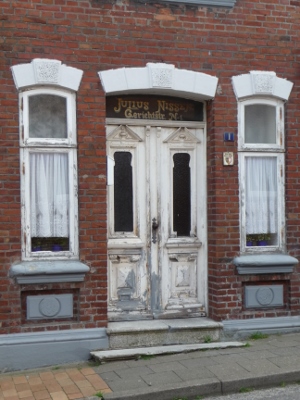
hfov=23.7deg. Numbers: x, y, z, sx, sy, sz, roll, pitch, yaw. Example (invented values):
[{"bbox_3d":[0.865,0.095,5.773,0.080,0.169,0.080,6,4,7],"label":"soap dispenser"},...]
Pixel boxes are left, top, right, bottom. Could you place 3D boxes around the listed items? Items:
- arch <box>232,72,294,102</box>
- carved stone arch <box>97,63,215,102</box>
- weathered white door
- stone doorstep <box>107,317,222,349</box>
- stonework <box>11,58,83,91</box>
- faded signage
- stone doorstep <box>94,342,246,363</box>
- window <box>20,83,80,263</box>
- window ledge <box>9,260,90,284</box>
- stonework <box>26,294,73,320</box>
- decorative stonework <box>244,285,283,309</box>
[{"bbox_3d":[1.177,-1.202,7.588,0.701,0.297,0.140,0,-2,-18],"label":"arch"},{"bbox_3d":[0.073,-1.197,7.268,1.253,0.341,0.210,0,-2,-18],"label":"carved stone arch"},{"bbox_3d":[0.048,0.228,7.426,1.142,2.000,0.090,0,-2,-18],"label":"weathered white door"},{"bbox_3d":[0.111,1.331,7.223,1.220,0.212,0.330,0,-2,-18],"label":"stone doorstep"},{"bbox_3d":[-0.989,-1.191,6.887,0.677,0.303,0.140,0,-2,-18],"label":"stonework"},{"bbox_3d":[0.033,-0.959,7.452,1.106,0.259,0.040,0,-2,-18],"label":"faded signage"},{"bbox_3d":[0.195,1.478,6.951,1.520,0.073,0.310,0,-2,-18],"label":"stone doorstep"},{"bbox_3d":[-0.982,-0.251,6.929,0.561,1.661,0.090,0,-2,-18],"label":"window"},{"bbox_3d":[-0.947,0.683,6.801,0.770,0.213,0.160,0,-2,-18],"label":"window ledge"},{"bbox_3d":[-0.962,1.017,6.844,0.450,0.229,0.050,0,-2,-18],"label":"stonework"},{"bbox_3d":[1.204,1.011,7.544,0.446,0.229,0.050,0,-2,-18],"label":"decorative stonework"}]

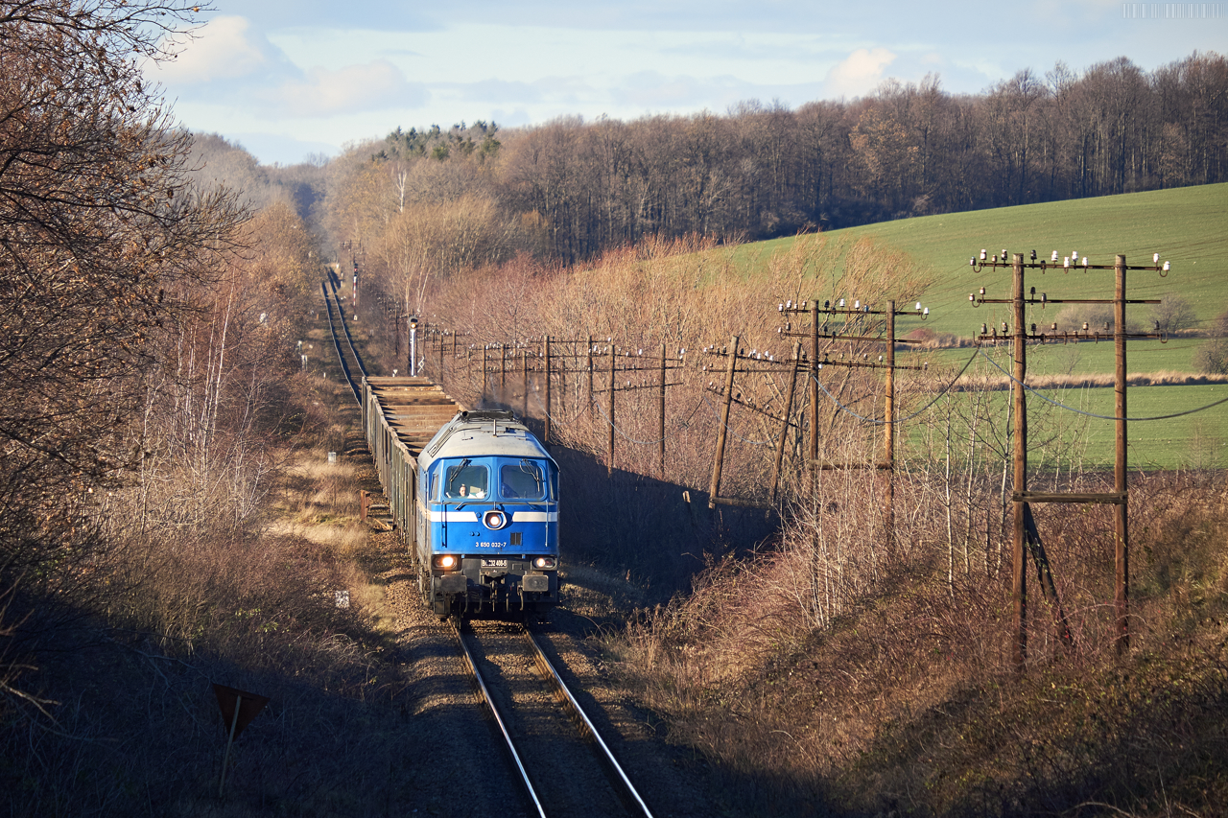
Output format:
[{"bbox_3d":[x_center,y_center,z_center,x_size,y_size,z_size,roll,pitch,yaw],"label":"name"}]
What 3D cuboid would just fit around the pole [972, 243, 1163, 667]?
[{"bbox_3d":[6.474,0.737,145.500,2.830,6.050,0.400,0,1,-2],"label":"pole"}]

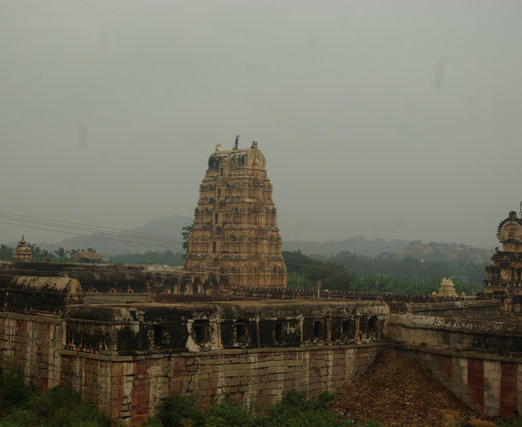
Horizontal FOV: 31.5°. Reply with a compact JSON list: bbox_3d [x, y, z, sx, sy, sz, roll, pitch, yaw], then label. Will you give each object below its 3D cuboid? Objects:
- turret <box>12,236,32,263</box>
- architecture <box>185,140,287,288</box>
[{"bbox_3d":[-28.951,4.397,112.000,1.850,3.400,1.850,5,-4,-44],"label":"turret"},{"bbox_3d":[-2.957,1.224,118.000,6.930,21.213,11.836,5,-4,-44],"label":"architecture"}]

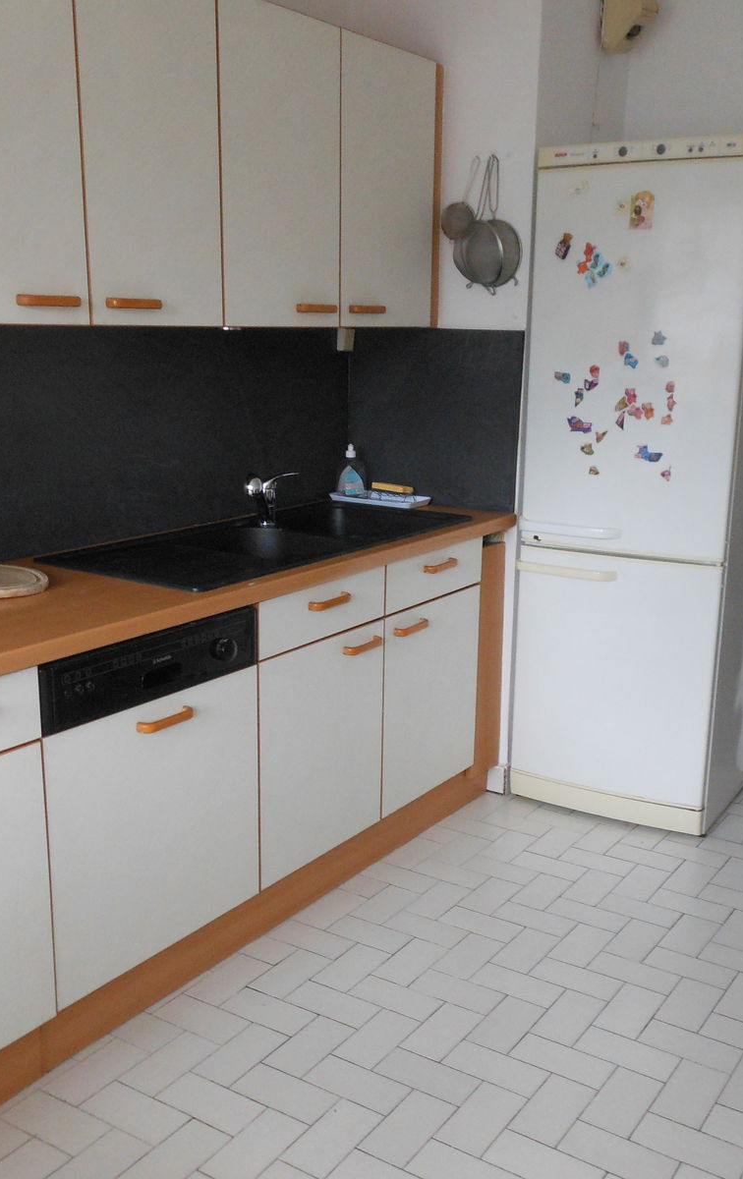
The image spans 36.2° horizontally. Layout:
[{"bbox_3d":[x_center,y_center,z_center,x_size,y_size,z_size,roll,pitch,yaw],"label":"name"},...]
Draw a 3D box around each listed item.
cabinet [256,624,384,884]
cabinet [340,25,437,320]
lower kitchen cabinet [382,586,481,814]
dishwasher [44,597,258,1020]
[{"bbox_3d":[-0.349,0.352,2.960,0.580,0.562,0.500,10,16,34],"label":"cabinet"},{"bbox_3d":[-0.095,-1.110,3.193,0.355,0.729,0.446,10,16,34],"label":"cabinet"},{"bbox_3d":[-0.063,0.263,3.358,0.580,0.562,0.496,10,16,34],"label":"lower kitchen cabinet"},{"bbox_3d":[-0.664,0.383,2.505,0.580,0.698,0.600,10,16,34],"label":"dishwasher"}]

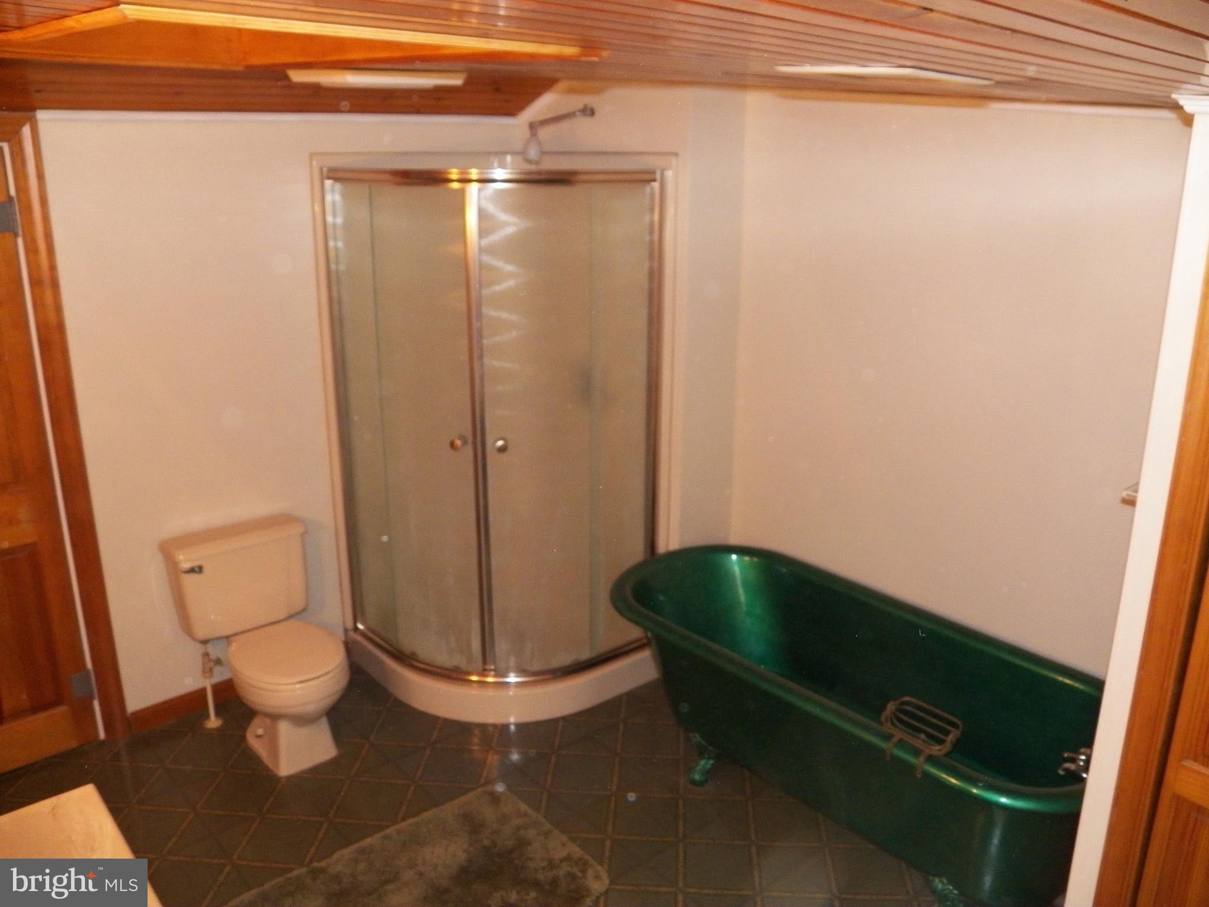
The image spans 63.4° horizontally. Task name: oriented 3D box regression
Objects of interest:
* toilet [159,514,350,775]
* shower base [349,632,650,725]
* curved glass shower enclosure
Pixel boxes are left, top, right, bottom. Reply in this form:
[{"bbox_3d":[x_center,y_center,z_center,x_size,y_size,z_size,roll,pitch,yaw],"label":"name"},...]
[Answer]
[{"bbox_3d":[-1.131,0.667,3.356,0.480,0.680,0.746,-13,21,-39],"label":"toilet"},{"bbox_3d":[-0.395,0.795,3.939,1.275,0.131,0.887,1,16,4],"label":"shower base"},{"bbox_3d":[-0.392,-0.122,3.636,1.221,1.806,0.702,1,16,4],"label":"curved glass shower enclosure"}]

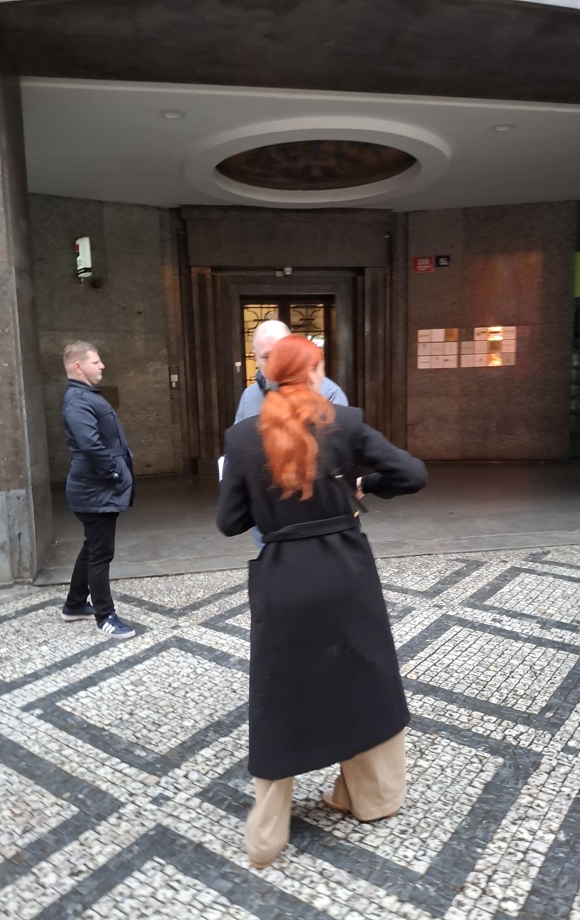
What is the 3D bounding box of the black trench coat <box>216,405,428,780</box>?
[{"bbox_3d":[0.110,0.416,2.232,0.620,1.210,0.440,-4,9,-18],"label":"black trench coat"}]

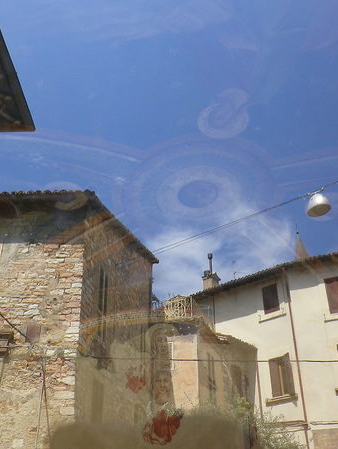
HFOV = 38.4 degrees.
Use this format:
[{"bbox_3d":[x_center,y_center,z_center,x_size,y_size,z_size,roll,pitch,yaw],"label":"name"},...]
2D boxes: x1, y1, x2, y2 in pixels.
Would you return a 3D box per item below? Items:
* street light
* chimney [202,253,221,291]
[{"bbox_3d":[3.550,-0.479,11.500,0.560,0.400,0.560,-11,-31,17],"label":"street light"},{"bbox_3d":[2.458,2.728,27.850,0.780,2.350,0.740,-22,-36,33],"label":"chimney"}]

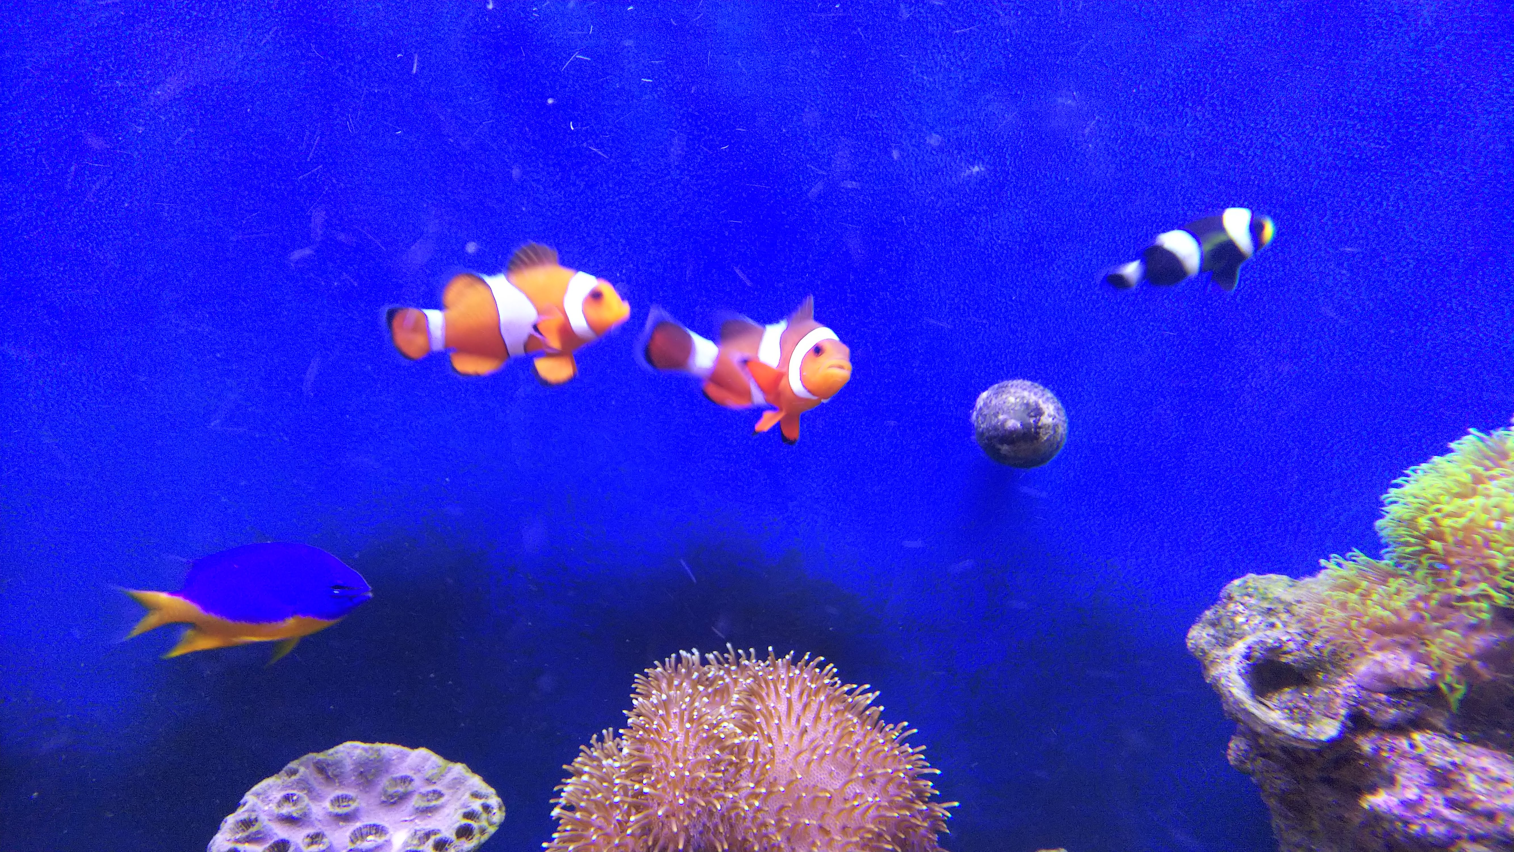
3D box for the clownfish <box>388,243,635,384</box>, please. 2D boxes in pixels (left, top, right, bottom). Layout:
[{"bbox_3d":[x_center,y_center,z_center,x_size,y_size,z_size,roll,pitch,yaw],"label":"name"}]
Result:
[{"bbox_3d":[-0.077,-0.035,0.275,0.075,0.043,0.024,-5,3,9],"label":"clownfish"}]

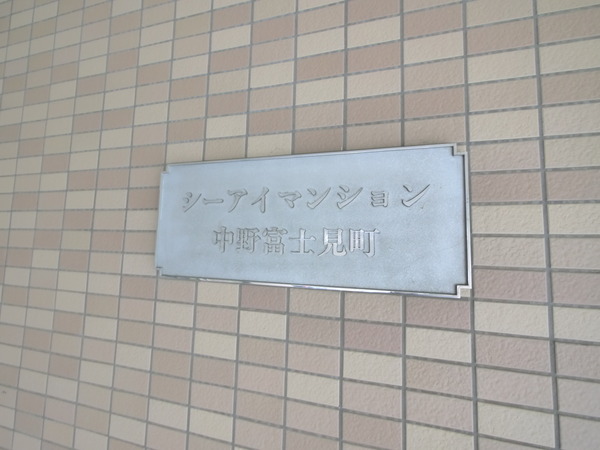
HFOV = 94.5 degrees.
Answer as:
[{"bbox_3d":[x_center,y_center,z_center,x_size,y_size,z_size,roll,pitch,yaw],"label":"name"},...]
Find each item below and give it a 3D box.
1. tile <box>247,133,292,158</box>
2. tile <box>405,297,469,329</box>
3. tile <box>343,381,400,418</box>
[{"bbox_3d":[-0.060,-0.158,0.559,0.095,0.045,0.009,0,-5,17],"label":"tile"},{"bbox_3d":[0.220,0.140,0.446,0.095,0.045,0.010,0,-5,17],"label":"tile"},{"bbox_3d":[0.120,0.287,0.462,0.095,0.045,0.010,0,-5,17],"label":"tile"}]

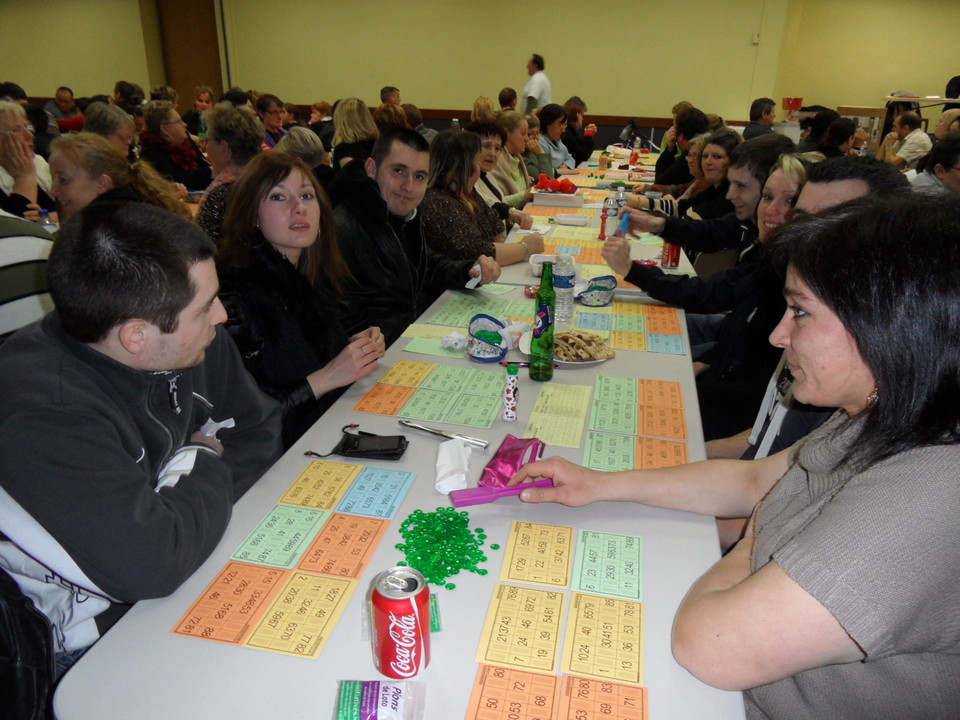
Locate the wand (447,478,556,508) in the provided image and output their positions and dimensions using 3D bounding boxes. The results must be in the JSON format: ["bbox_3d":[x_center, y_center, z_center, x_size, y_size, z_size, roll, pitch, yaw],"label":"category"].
[{"bbox_3d":[0.037,0.213,1.069,0.172,0.016,0.028,-8,23,-18],"label":"wand"}]

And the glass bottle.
[{"bbox_3d":[0.146,-0.082,1.500,0.058,0.264,0.058,1,23,0],"label":"glass bottle"}]

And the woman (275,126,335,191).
[{"bbox_3d":[-0.901,-0.439,3.054,0.740,1.193,0.480,5,23,12],"label":"woman"}]

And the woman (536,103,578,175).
[{"bbox_3d":[0.666,-1.279,5.092,0.750,1.260,0.500,11,25,27],"label":"woman"}]

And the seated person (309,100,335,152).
[{"bbox_3d":[-1.834,-2.229,7.476,0.750,1.256,0.500,3,22,8],"label":"seated person"}]

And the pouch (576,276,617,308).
[{"bbox_3d":[0.367,-0.220,2.087,0.112,0.072,0.090,2,23,3],"label":"pouch"}]

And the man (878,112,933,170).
[{"bbox_3d":[3.326,-1.434,5.528,0.780,1.182,0.520,10,24,24],"label":"man"}]

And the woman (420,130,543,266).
[{"bbox_3d":[0.076,-0.289,2.695,0.750,1.208,0.500,3,23,6],"label":"woman"}]

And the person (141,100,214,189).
[{"bbox_3d":[-1.449,-0.722,3.621,0.740,1.271,0.500,5,23,11],"label":"person"}]

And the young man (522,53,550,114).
[{"bbox_3d":[0.668,-2.813,8.142,0.340,1.691,0.520,3,23,5],"label":"young man"}]

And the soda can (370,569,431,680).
[{"bbox_3d":[-0.090,0.305,0.772,0.066,0.116,0.066,-4,22,-8],"label":"soda can"}]

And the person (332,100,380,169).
[{"bbox_3d":[-0.836,-1.027,4.419,0.480,1.321,0.750,-15,26,-31],"label":"person"}]

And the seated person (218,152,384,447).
[{"bbox_3d":[-0.327,0.151,1.615,0.740,1.246,0.480,16,27,35],"label":"seated person"}]

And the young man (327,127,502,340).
[{"bbox_3d":[-0.145,-0.055,2.095,0.780,1.262,0.520,18,29,38],"label":"young man"}]

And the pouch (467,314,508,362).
[{"bbox_3d":[0.023,-0.059,1.678,0.100,0.090,0.085,6,23,13],"label":"pouch"}]

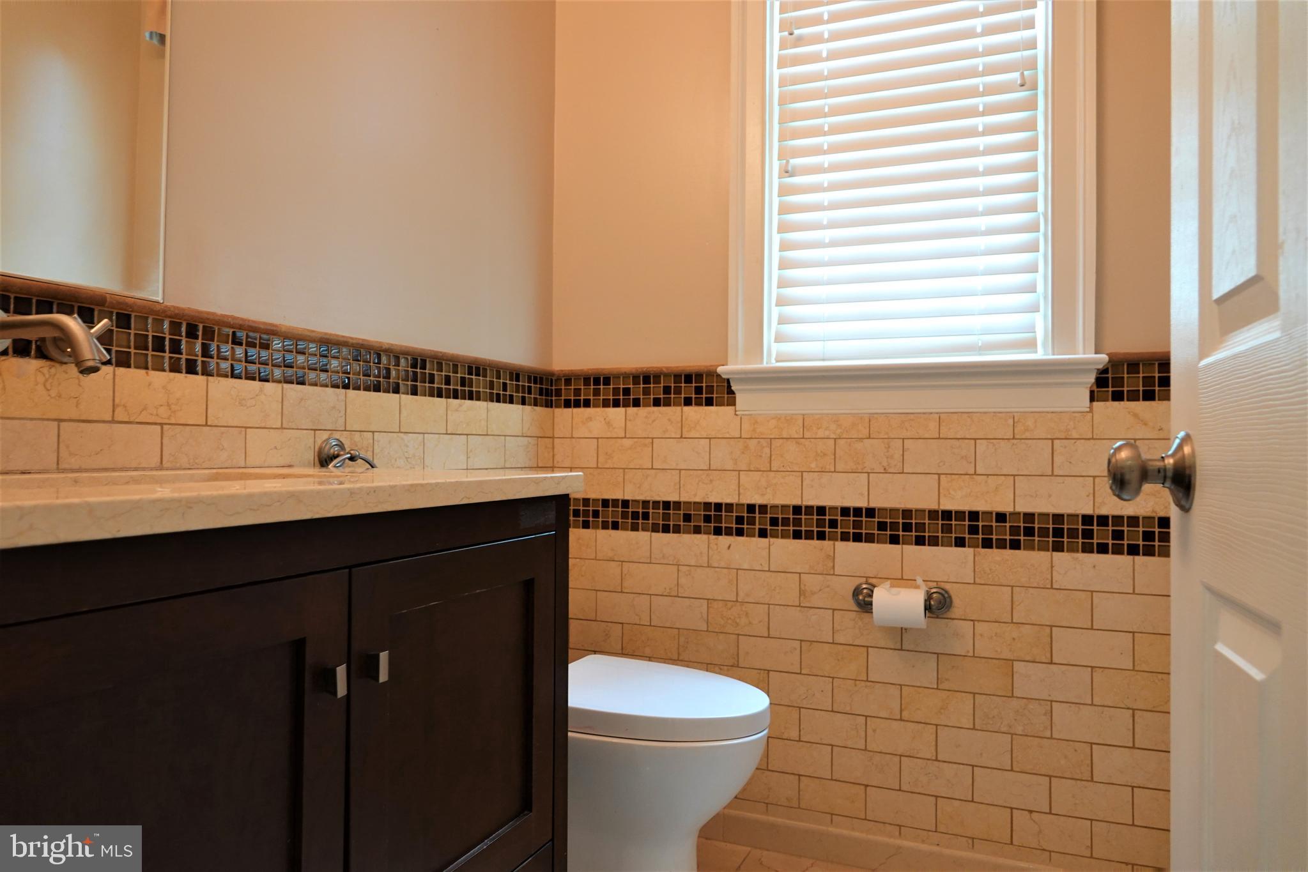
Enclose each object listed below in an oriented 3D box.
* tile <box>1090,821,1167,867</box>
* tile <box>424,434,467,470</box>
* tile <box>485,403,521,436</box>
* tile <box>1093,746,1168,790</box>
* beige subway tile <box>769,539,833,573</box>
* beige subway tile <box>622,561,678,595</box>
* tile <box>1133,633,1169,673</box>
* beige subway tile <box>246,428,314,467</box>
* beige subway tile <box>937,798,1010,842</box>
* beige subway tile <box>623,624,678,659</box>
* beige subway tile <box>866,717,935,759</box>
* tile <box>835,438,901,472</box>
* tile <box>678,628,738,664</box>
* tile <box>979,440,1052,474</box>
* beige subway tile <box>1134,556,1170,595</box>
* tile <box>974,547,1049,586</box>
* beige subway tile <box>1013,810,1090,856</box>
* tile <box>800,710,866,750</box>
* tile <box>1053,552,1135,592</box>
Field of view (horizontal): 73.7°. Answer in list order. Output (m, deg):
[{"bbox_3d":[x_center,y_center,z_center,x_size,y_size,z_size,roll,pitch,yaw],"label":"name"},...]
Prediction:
[{"bbox_3d":[0.992,0.845,1.801,0.152,0.076,0.010,0,-2,22],"label":"tile"},{"bbox_3d":[-0.455,0.035,1.898,0.010,0.076,0.152,0,-2,22],"label":"tile"},{"bbox_3d":[-0.366,-0.039,2.121,0.010,0.076,0.152,0,-1,23],"label":"tile"},{"bbox_3d":[0.990,0.684,1.799,0.151,0.076,0.010,0,-1,22],"label":"tile"},{"bbox_3d":[0.352,0.287,2.078,0.152,0.076,0.010,0,-1,23],"label":"beige subway tile"},{"bbox_3d":[-0.006,0.364,2.218,0.151,0.076,0.010,0,-1,22],"label":"beige subway tile"},{"bbox_3d":[1.063,0.445,1.775,0.150,0.076,0.010,0,-1,22],"label":"tile"},{"bbox_3d":[-0.649,0.027,1.511,0.010,0.076,0.152,0,-1,25],"label":"beige subway tile"},{"bbox_3d":[0.705,0.844,1.919,0.152,0.076,0.010,0,-1,23],"label":"beige subway tile"},{"bbox_3d":[-0.009,0.519,2.208,0.151,0.076,0.010,0,-1,22],"label":"beige subway tile"},{"bbox_3d":[0.559,0.679,1.970,0.151,0.076,0.010,0,-1,22],"label":"beige subway tile"},{"bbox_3d":[0.498,0.046,2.016,0.151,0.076,0.010,0,-1,22],"label":"tile"},{"bbox_3d":[0.135,0.523,2.156,0.151,0.076,0.010,0,-1,22],"label":"tile"},{"bbox_3d":[0.775,0.047,1.879,0.152,0.076,0.010,0,-1,23],"label":"tile"},{"bbox_3d":[1.064,0.287,1.774,0.152,0.077,0.010,0,-1,22],"label":"beige subway tile"},{"bbox_3d":[0.780,0.287,1.895,0.152,0.076,0.010,0,-1,22],"label":"tile"},{"bbox_3d":[0.844,0.841,1.853,0.152,0.077,0.010,0,-1,22],"label":"beige subway tile"},{"bbox_3d":[0.419,0.682,2.035,0.151,0.076,0.010,0,-1,22],"label":"tile"},{"bbox_3d":[0.920,0.285,1.833,0.151,0.076,0.010,0,-1,22],"label":"tile"}]

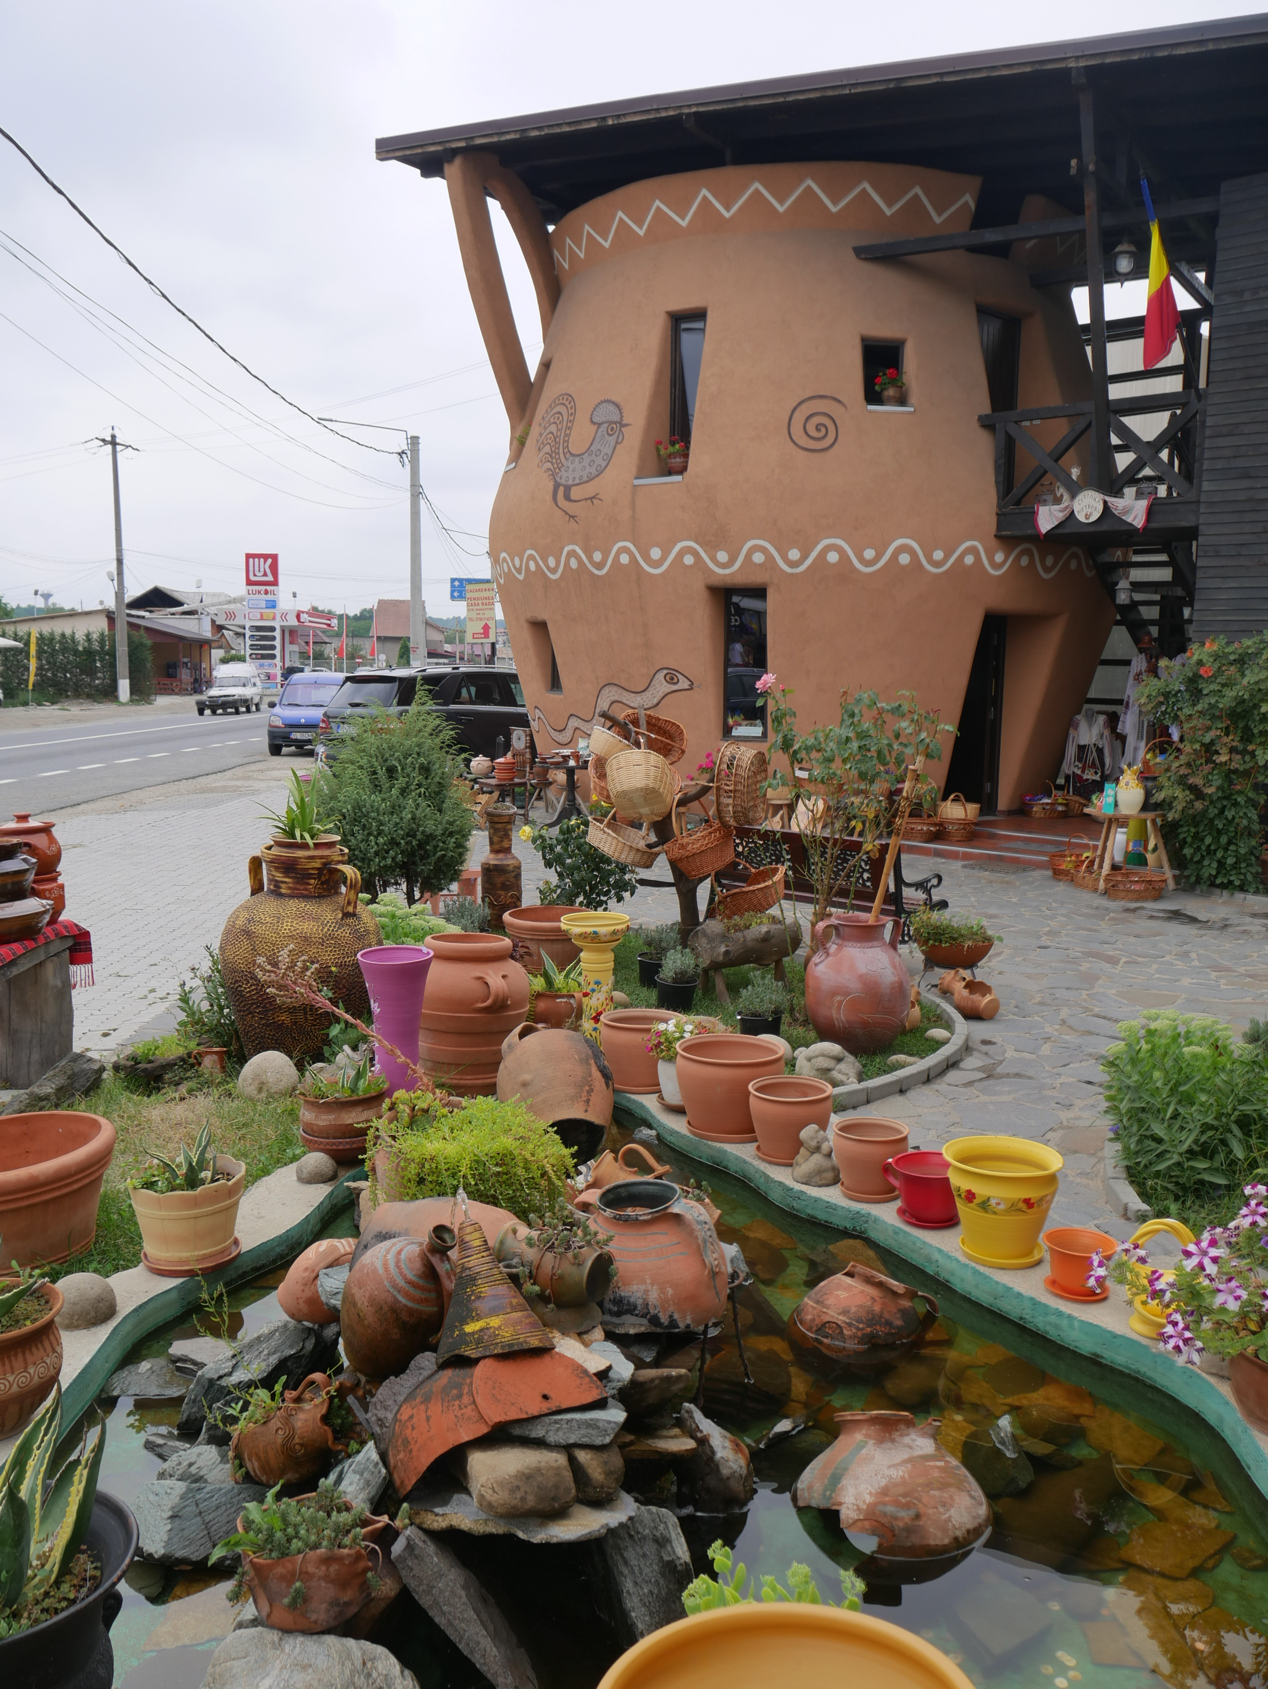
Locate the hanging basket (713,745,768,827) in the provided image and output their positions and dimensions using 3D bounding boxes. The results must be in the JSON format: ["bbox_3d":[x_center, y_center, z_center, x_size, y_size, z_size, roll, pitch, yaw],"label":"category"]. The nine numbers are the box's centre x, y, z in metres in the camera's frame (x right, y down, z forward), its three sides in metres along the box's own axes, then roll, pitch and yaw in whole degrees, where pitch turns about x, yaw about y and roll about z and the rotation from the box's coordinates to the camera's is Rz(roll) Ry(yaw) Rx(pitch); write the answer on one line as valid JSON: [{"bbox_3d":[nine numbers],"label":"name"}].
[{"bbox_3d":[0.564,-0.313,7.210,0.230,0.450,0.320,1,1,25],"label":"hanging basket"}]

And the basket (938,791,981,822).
[{"bbox_3d":[3.342,-0.387,14.046,0.455,0.300,0.300,1,7,0],"label":"basket"}]

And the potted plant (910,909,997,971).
[{"bbox_3d":[1.703,0.504,7.306,0.440,0.295,0.400,1,7,0],"label":"potted plant"}]

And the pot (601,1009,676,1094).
[{"bbox_3d":[0.034,0.825,5.494,0.335,0.280,0.335,1,7,0],"label":"pot"}]

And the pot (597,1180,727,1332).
[{"bbox_3d":[0.069,1.020,3.392,0.335,0.305,0.325,-4,8,1],"label":"pot"}]

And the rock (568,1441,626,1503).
[{"bbox_3d":[-0.071,1.251,2.720,0.120,0.125,0.140,-2,8,-17],"label":"rock"}]

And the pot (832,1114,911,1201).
[{"bbox_3d":[0.746,0.999,4.313,0.237,0.200,0.237,0,7,0],"label":"pot"}]

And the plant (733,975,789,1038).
[{"bbox_3d":[0.584,0.742,6.265,0.250,0.270,0.240,1,7,0],"label":"plant"}]

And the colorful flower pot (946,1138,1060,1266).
[{"bbox_3d":[1.043,1.023,3.891,0.330,0.295,0.330,2,7,15],"label":"colorful flower pot"}]

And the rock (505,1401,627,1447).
[{"bbox_3d":[-0.132,1.083,2.570,0.235,0.065,0.160,1,7,5],"label":"rock"}]

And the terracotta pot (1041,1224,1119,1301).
[{"bbox_3d":[1.202,1.129,3.685,0.192,0.135,0.192,3,7,19],"label":"terracotta pot"}]

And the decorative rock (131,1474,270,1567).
[{"bbox_3d":[-0.842,1.311,2.660,0.270,0.140,0.220,3,7,20],"label":"decorative rock"}]

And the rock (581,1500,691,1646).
[{"bbox_3d":[0.005,1.423,2.640,0.200,0.300,0.140,-3,8,-19],"label":"rock"}]

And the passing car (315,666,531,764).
[{"bbox_3d":[-2.931,-1.999,23.397,1.900,1.800,4.750,5,8,37],"label":"passing car"}]

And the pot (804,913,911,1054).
[{"bbox_3d":[0.977,0.600,5.950,0.460,0.590,0.450,1,7,6],"label":"pot"}]

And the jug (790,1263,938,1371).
[{"bbox_3d":[0.635,1.315,3.800,0.400,0.280,0.350,16,12,-11],"label":"jug"}]

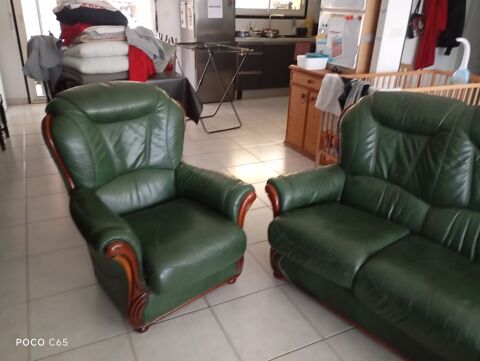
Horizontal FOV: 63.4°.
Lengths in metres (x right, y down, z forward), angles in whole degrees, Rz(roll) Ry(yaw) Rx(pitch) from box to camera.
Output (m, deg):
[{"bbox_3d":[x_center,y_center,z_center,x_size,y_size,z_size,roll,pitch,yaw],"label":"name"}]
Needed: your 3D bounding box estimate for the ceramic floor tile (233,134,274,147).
[{"bbox_3d":[0.123,-0.463,4.556,0.425,0.009,0.425,-10,27,-25],"label":"ceramic floor tile"}]

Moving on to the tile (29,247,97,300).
[{"bbox_3d":[-1.010,0.518,2.284,0.425,0.009,0.425,-10,27,-25],"label":"tile"}]

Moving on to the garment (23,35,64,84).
[{"bbox_3d":[-1.783,-1.092,3.508,0.306,0.391,0.264,-16,31,-36],"label":"garment"}]

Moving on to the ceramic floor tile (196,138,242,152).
[{"bbox_3d":[-0.257,-0.398,4.375,0.425,0.009,0.425,-10,27,-25],"label":"ceramic floor tile"}]

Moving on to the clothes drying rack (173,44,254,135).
[{"bbox_3d":[-0.344,-1.208,4.968,0.595,0.969,0.935,-16,30,-35],"label":"clothes drying rack"}]

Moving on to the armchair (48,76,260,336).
[{"bbox_3d":[-0.493,0.047,2.117,0.842,1.028,0.914,-17,31,-37],"label":"armchair"}]

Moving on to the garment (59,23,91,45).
[{"bbox_3d":[-1.440,-1.286,3.422,0.297,0.191,0.319,-16,31,-36],"label":"garment"}]

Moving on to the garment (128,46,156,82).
[{"bbox_3d":[-0.931,-1.108,3.712,0.246,0.327,0.221,-16,31,-36],"label":"garment"}]

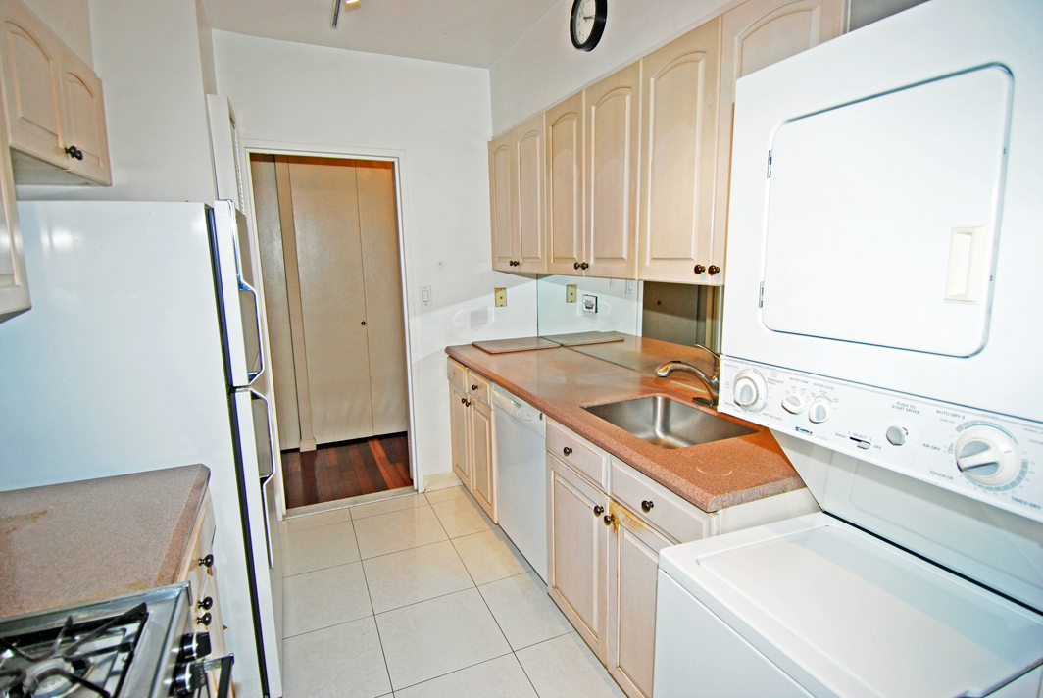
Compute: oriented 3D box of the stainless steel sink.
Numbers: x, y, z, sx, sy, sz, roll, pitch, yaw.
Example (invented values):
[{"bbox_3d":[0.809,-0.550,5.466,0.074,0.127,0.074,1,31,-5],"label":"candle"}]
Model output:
[{"bbox_3d":[0.500,0.330,1.849,0.392,0.178,0.513,-5,11,-23],"label":"stainless steel sink"}]

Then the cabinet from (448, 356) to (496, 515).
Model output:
[{"bbox_3d":[-0.001,0.478,3.110,0.645,0.812,0.759,-5,11,-23],"label":"cabinet"}]

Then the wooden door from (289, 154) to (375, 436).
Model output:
[{"bbox_3d":[-1.446,-0.351,4.023,0.463,2.219,0.040,-5,11,-23],"label":"wooden door"}]

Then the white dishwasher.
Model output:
[{"bbox_3d":[0.278,0.587,2.492,0.608,0.817,0.615,-5,11,-23],"label":"white dishwasher"}]

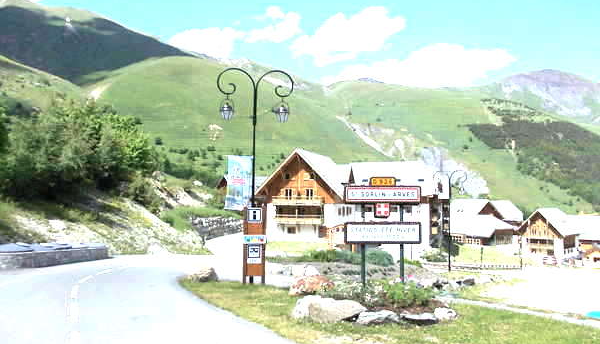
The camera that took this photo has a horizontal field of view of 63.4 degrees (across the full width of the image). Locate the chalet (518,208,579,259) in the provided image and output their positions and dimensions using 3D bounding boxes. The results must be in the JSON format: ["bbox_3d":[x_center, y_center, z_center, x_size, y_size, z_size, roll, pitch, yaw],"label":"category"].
[{"bbox_3d":[48.074,12.115,93.704,8.200,9.500,11.500,-4,-7,40],"label":"chalet"}]

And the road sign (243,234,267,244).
[{"bbox_3d":[-1.073,1.604,11.600,0.560,0.190,0.050,1,-5,0],"label":"road sign"}]

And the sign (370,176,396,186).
[{"bbox_3d":[1.903,0.213,11.100,0.580,0.210,0.050,0,-5,3],"label":"sign"}]

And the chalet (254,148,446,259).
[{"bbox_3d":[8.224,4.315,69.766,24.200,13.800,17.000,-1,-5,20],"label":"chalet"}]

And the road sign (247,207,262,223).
[{"bbox_3d":[-1.068,1.047,11.600,0.365,0.360,0.040,1,-5,0],"label":"road sign"}]

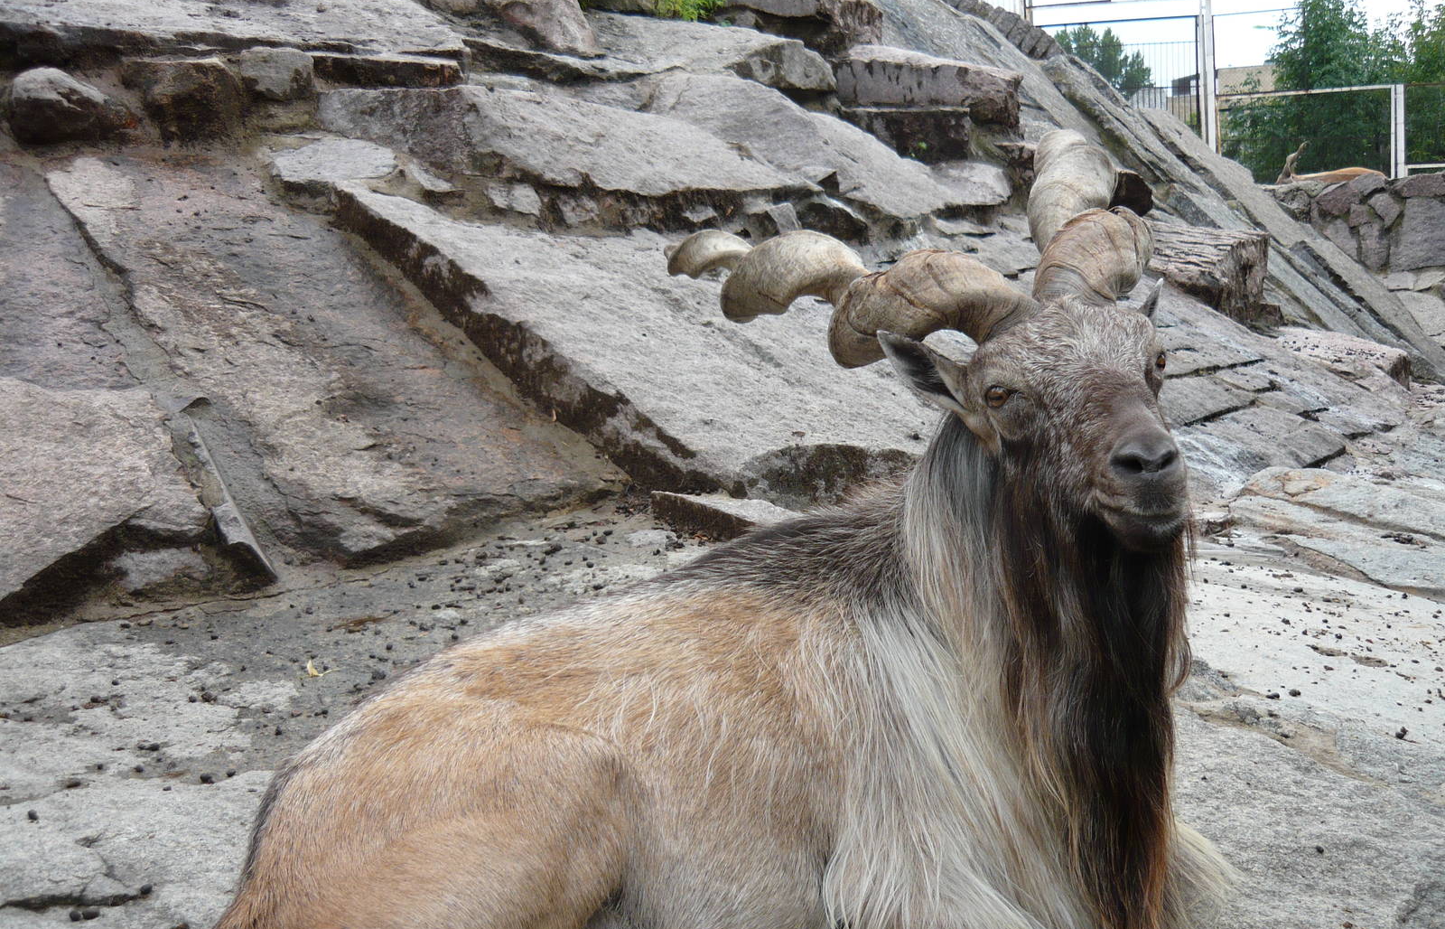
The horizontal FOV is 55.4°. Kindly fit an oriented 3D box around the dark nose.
[{"bbox_3d":[0.352,-0.009,1.150,0.053,0.037,0.036,-10,13,-7],"label":"dark nose"}]

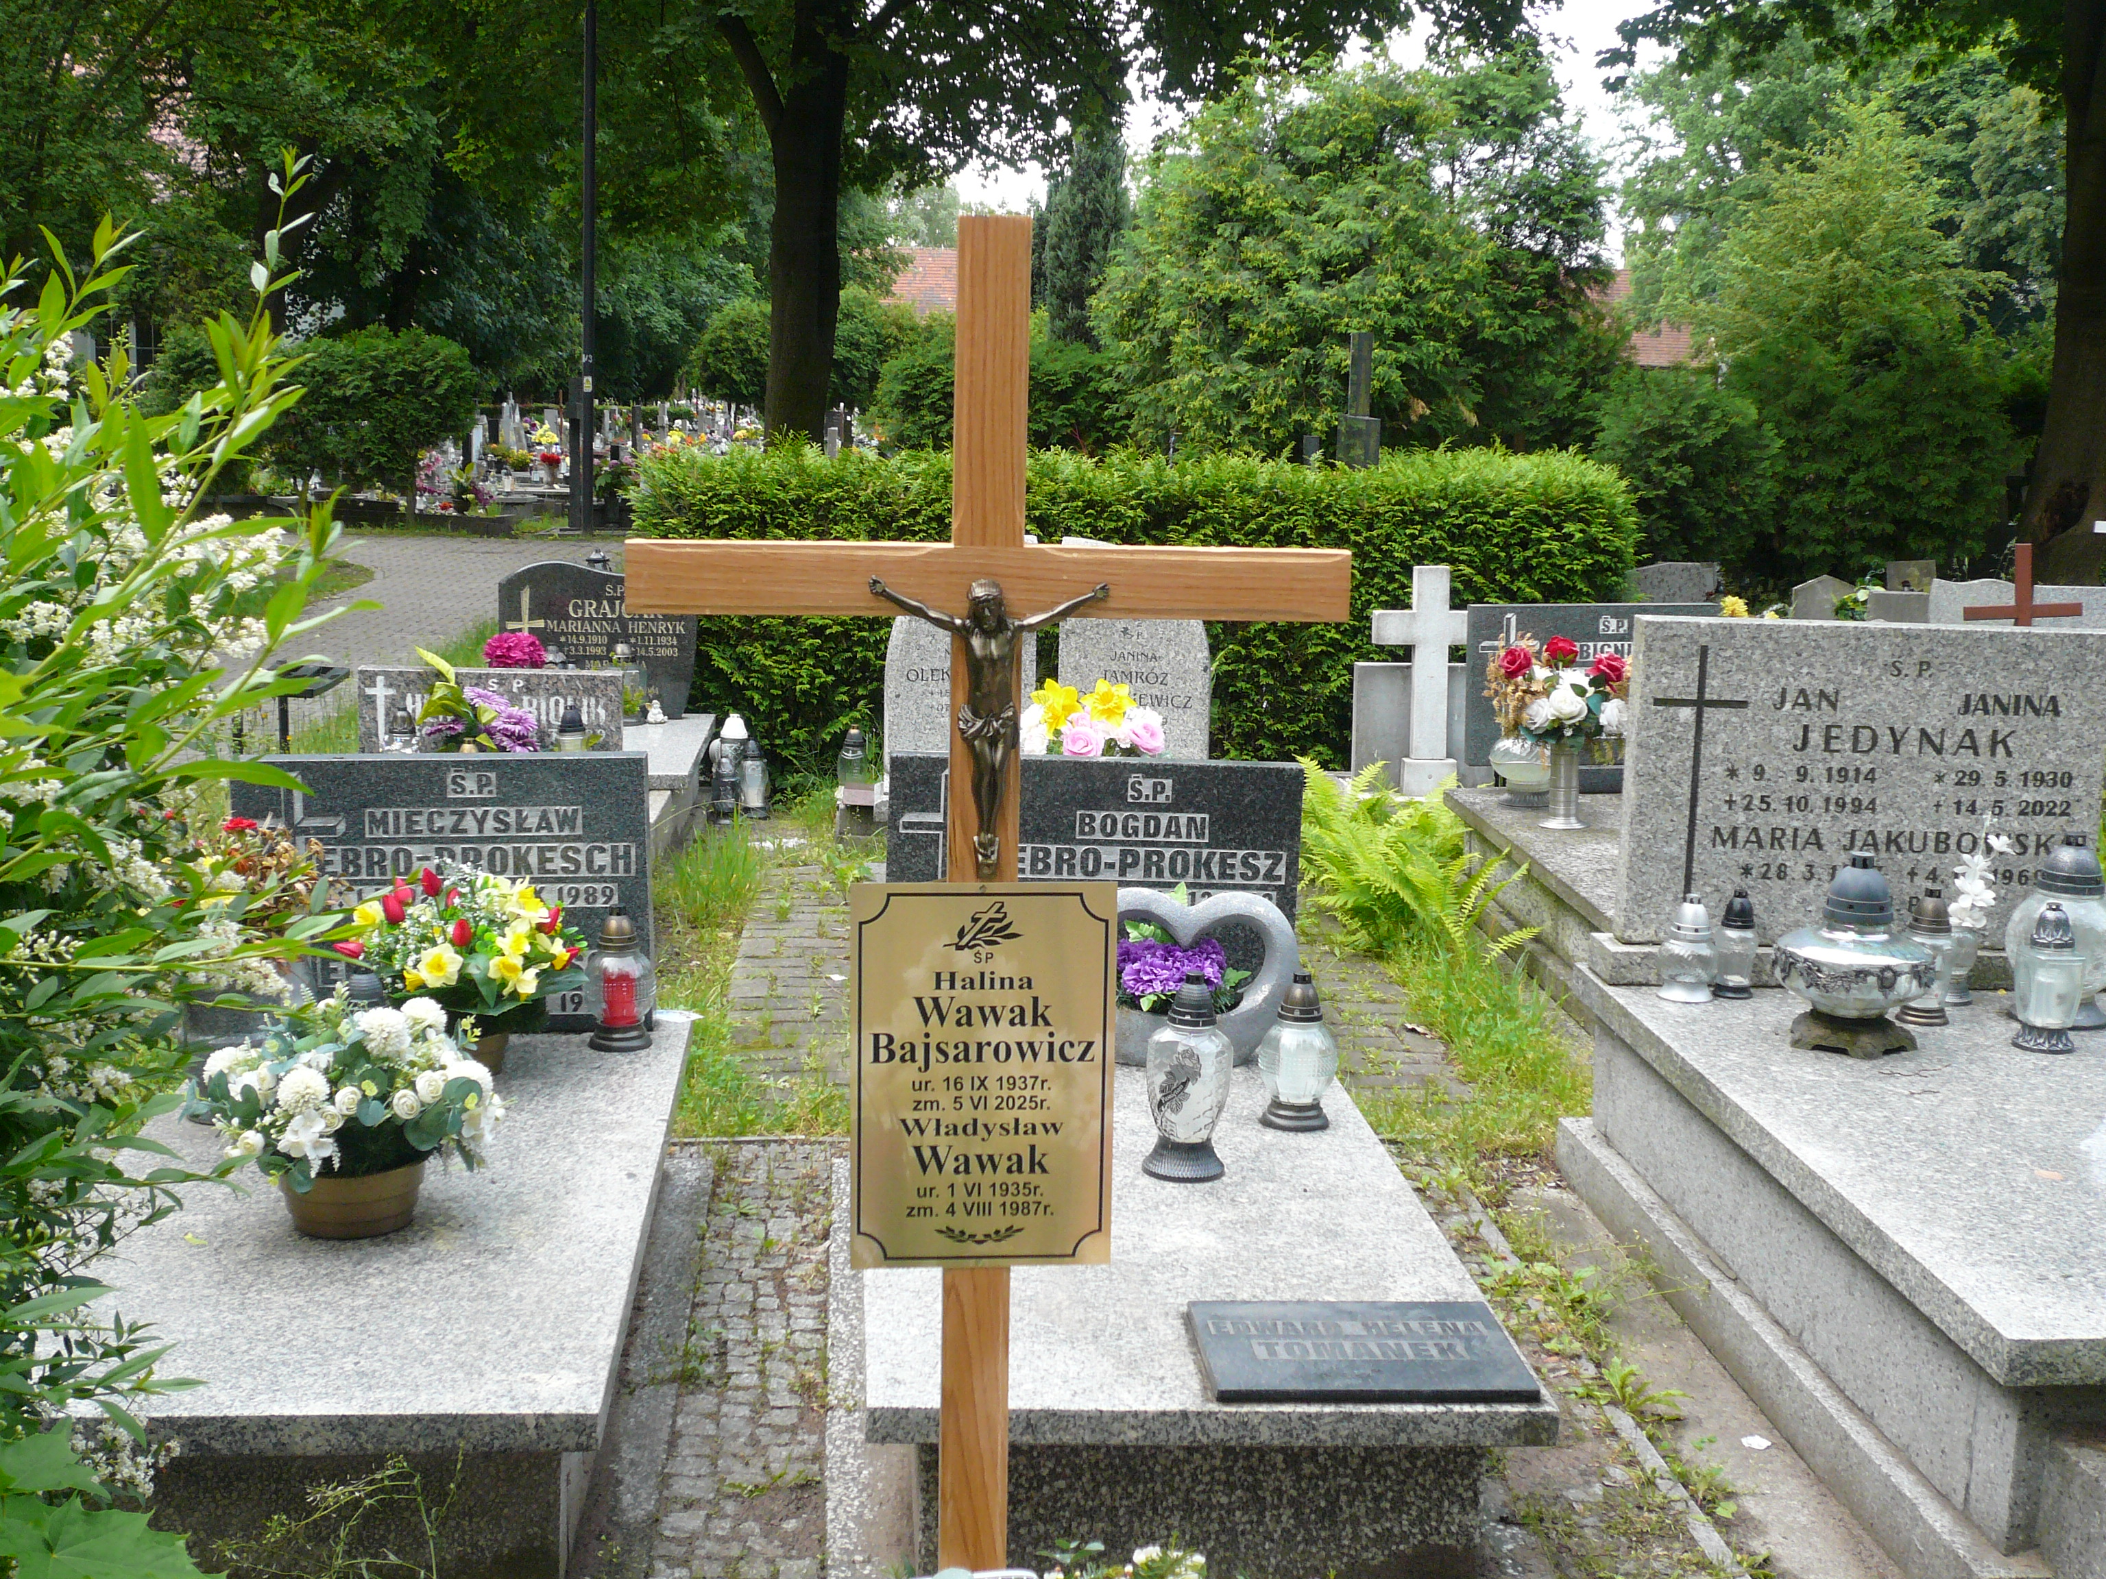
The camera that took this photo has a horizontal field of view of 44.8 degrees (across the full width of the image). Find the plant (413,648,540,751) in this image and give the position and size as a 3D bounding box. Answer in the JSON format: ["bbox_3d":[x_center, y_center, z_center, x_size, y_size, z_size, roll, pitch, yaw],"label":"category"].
[{"bbox_3d":[-1.480,-0.179,6.578,0.317,0.368,0.270,1,10,-5],"label":"plant"}]

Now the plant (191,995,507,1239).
[{"bbox_3d":[-1.007,0.455,3.676,0.430,0.345,0.390,1,10,-5],"label":"plant"}]

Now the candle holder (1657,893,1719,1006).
[{"bbox_3d":[1.204,0.292,4.843,0.112,0.195,0.112,1,10,-5],"label":"candle holder"}]

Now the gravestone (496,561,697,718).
[{"bbox_3d":[-1.534,-0.512,8.658,0.660,0.527,0.075,0,10,-8],"label":"gravestone"}]

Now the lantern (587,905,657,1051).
[{"bbox_3d":[-0.789,0.337,4.665,0.126,0.250,0.126,1,10,-5],"label":"lantern"}]

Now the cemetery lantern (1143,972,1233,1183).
[{"bbox_3d":[0.215,0.436,3.963,0.139,0.317,0.139,1,10,-5],"label":"cemetery lantern"}]

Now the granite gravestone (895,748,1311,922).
[{"bbox_3d":[0.072,0.201,4.774,0.765,0.532,0.065,1,10,-5],"label":"granite gravestone"}]

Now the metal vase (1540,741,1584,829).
[{"bbox_3d":[1.313,-0.016,6.551,0.118,0.218,0.118,1,10,-5],"label":"metal vase"}]

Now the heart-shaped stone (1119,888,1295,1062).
[{"bbox_3d":[0.240,0.329,4.594,0.412,0.312,0.135,1,10,-5],"label":"heart-shaped stone"}]

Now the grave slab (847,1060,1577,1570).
[{"bbox_3d":[0.127,0.700,3.981,0.841,0.214,1.784,1,10,-5],"label":"grave slab"}]

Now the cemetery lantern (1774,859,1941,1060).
[{"bbox_3d":[1.292,0.253,4.078,0.259,0.304,0.259,1,10,-5],"label":"cemetery lantern"}]

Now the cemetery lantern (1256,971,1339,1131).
[{"bbox_3d":[0.411,0.433,4.302,0.132,0.255,0.132,1,10,-5],"label":"cemetery lantern"}]

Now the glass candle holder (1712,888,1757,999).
[{"bbox_3d":[1.170,0.262,4.362,0.076,0.181,0.076,1,10,-5],"label":"glass candle holder"}]

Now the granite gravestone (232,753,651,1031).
[{"bbox_3d":[-1.096,0.182,4.631,0.743,0.502,0.080,1,10,-5],"label":"granite gravestone"}]

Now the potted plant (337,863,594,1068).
[{"bbox_3d":[-1.030,0.304,4.493,0.430,0.360,0.370,1,10,-5],"label":"potted plant"}]

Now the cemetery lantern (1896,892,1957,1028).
[{"bbox_3d":[1.605,0.306,4.699,0.105,0.240,0.105,1,10,-5],"label":"cemetery lantern"}]

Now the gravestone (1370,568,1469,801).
[{"bbox_3d":[1.070,-0.313,7.299,0.342,0.653,0.150,1,10,-5],"label":"gravestone"}]

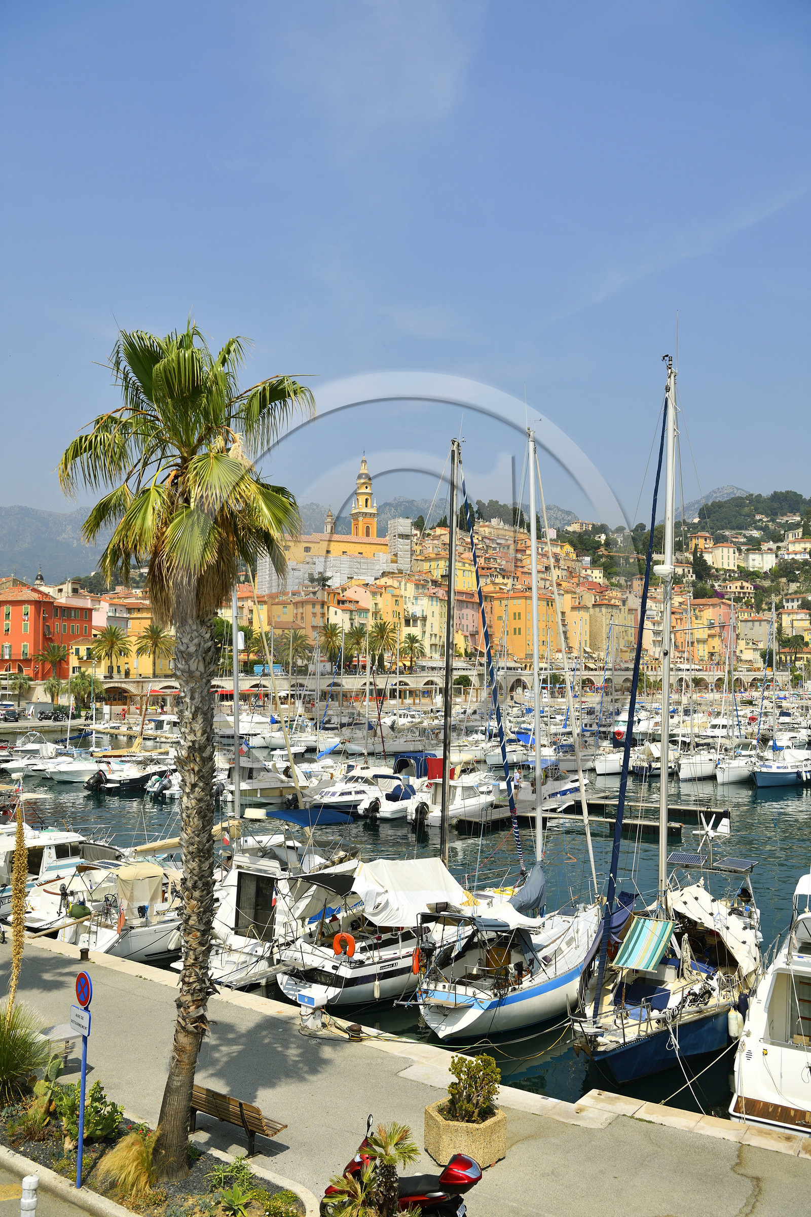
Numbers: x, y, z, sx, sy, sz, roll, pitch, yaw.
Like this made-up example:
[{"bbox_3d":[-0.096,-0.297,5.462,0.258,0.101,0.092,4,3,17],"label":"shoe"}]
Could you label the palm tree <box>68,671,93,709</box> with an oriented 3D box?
[{"bbox_3d":[-45.704,11.593,152.000,3.470,5.680,3.470,0,-3,0],"label":"palm tree"}]

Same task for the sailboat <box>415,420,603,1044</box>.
[{"bbox_3d":[3.340,2.554,27.405,3.100,14.300,9.400,-2,-4,33],"label":"sailboat"}]

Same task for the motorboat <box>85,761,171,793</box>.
[{"bbox_3d":[-18.662,11.545,74.400,6.800,1.950,2.350,2,-4,-37],"label":"motorboat"}]

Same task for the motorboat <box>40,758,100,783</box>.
[{"bbox_3d":[-22.379,11.189,76.235,5.800,1.650,2.300,3,-4,-40],"label":"motorboat"}]

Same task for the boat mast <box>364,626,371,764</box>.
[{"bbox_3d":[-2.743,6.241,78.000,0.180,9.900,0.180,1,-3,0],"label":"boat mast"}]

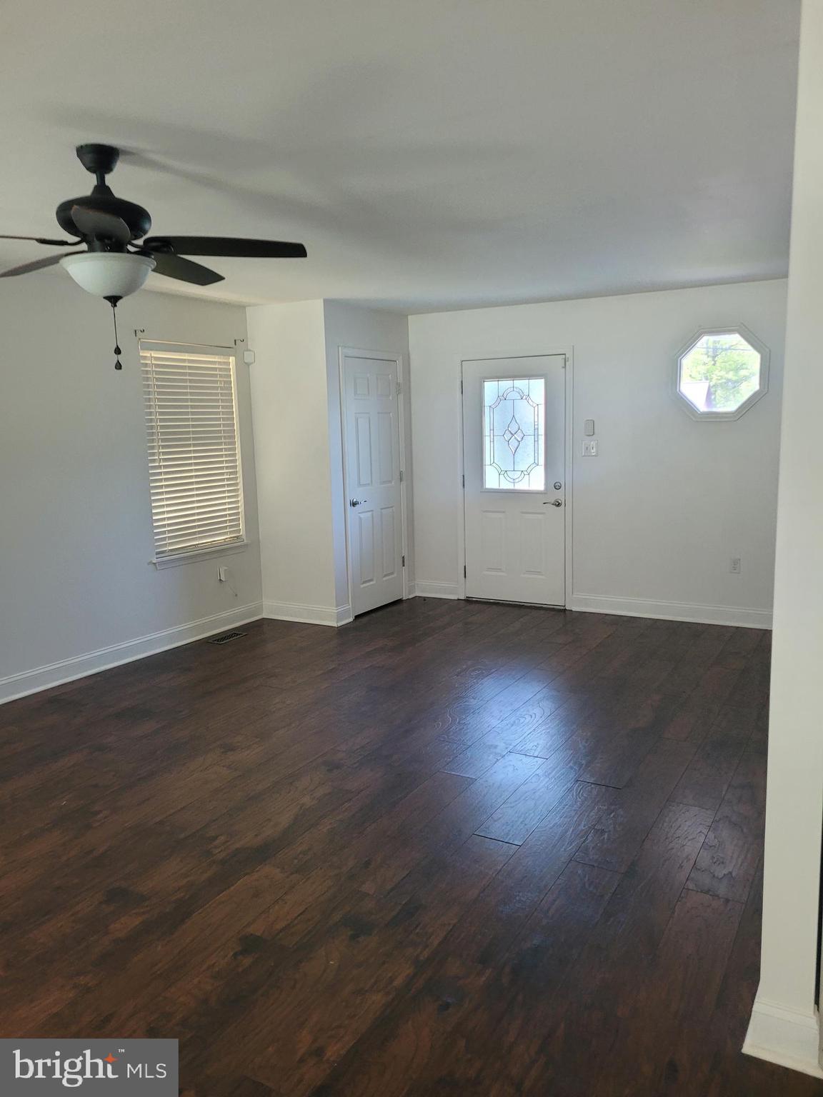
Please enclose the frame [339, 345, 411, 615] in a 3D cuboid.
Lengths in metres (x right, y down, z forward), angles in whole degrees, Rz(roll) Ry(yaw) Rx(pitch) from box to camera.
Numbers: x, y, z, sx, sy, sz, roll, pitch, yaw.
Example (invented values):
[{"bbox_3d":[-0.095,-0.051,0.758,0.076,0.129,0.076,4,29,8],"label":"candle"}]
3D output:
[{"bbox_3d":[-0.329,-0.534,6.756,0.110,2.110,0.915,3,10,29],"label":"frame"}]

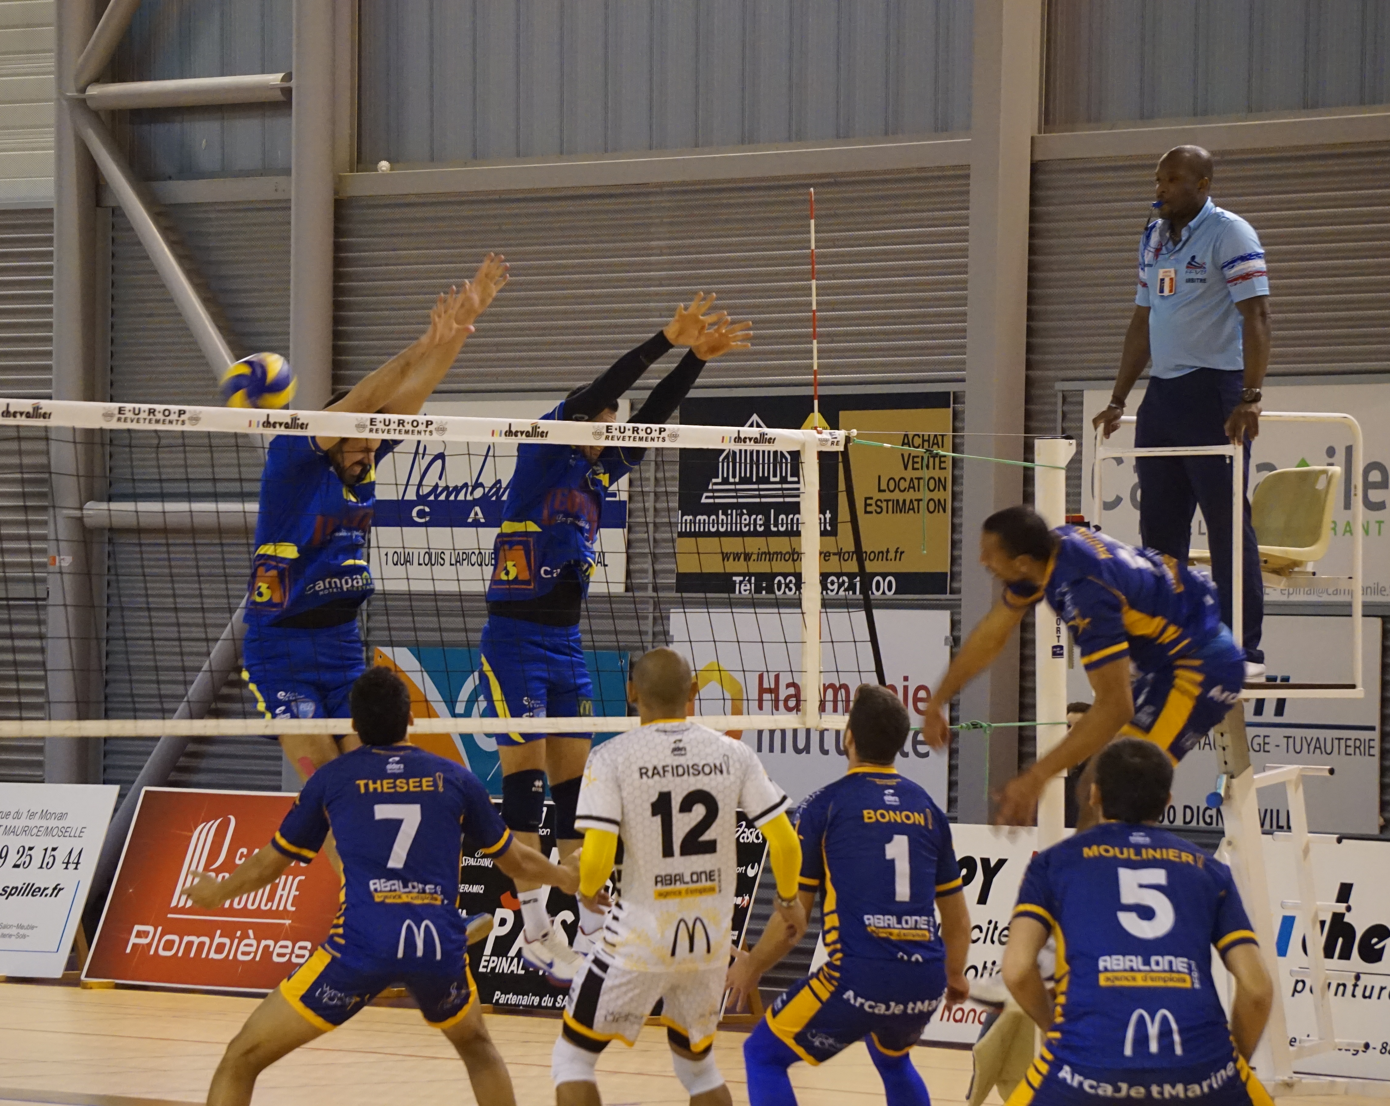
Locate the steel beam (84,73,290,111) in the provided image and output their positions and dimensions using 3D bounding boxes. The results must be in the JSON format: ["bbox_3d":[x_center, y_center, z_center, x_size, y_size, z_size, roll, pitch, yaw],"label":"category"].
[{"bbox_3d":[-2.794,-2.539,41.443,0.140,0.140,1.711,2,-1,-43],"label":"steel beam"}]

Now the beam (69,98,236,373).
[{"bbox_3d":[-2.886,-1.526,41.518,0.135,2.500,0.135,2,-43,-43],"label":"beam"}]

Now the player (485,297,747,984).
[{"bbox_3d":[-0.268,0.289,24.800,0.540,2.260,0.920,2,-1,-43],"label":"player"}]

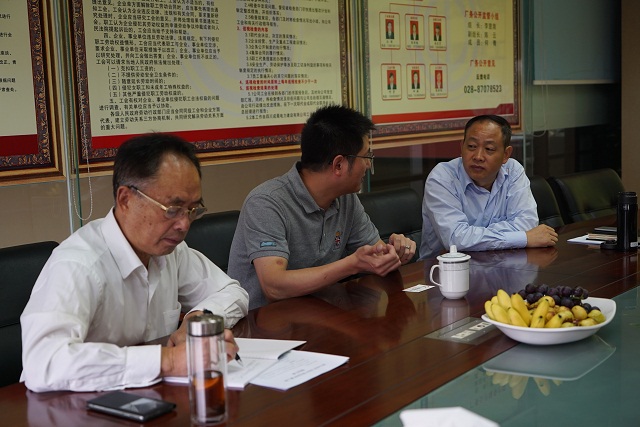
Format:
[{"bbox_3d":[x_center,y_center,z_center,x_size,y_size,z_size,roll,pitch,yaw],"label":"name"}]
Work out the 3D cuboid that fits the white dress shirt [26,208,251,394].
[{"bbox_3d":[-0.406,0.237,1.913,0.540,0.480,0.620,3,9,39],"label":"white dress shirt"}]

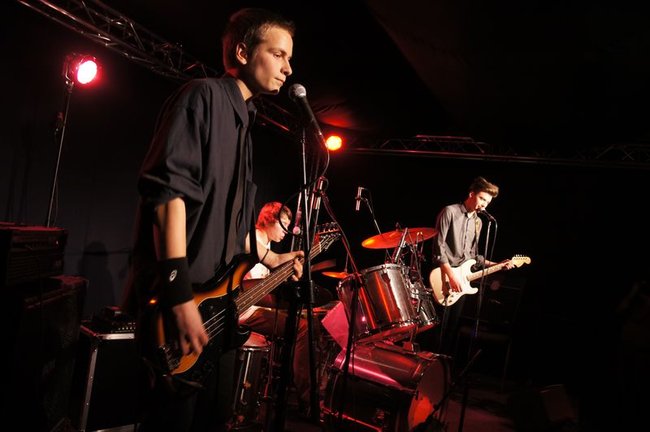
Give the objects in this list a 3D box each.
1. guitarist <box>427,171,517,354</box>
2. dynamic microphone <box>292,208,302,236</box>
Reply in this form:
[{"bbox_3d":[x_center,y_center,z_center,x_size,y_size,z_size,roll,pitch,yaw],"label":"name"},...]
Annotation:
[{"bbox_3d":[1.127,0.535,3.550,0.580,1.710,0.480,9,0,-30],"label":"guitarist"},{"bbox_3d":[-0.173,0.039,2.950,0.052,0.180,0.052,7,0,0],"label":"dynamic microphone"}]

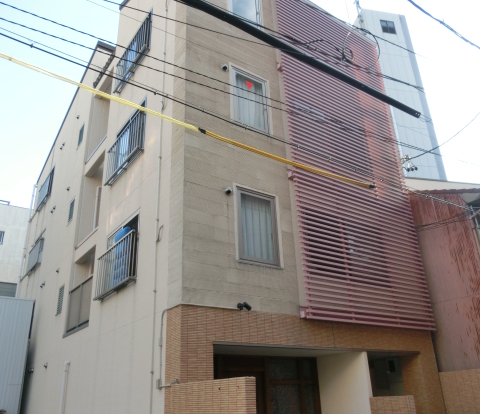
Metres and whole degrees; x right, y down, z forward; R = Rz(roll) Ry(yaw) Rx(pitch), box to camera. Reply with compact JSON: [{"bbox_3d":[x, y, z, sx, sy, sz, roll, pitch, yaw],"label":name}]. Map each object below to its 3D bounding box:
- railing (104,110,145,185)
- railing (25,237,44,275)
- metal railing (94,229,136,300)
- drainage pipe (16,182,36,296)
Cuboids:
[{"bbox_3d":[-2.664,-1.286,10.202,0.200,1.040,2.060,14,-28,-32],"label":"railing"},{"bbox_3d":[-7.846,1.961,16.996,0.170,1.010,2.020,14,-28,-32],"label":"railing"},{"bbox_3d":[-2.545,1.259,9.077,0.180,0.970,2.060,14,-28,-32],"label":"metal railing"},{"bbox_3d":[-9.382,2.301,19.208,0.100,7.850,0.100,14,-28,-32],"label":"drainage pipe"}]

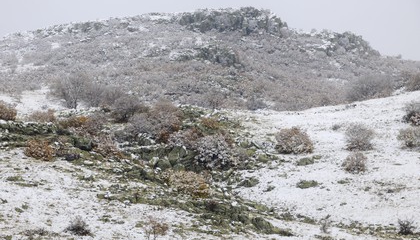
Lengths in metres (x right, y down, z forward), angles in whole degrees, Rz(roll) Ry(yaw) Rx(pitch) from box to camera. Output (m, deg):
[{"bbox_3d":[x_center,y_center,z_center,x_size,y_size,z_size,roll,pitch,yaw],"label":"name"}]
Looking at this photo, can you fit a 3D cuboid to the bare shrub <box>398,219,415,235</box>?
[{"bbox_3d":[7.779,4.216,64.655,0.613,0.613,0.552,0,-2,0],"label":"bare shrub"}]

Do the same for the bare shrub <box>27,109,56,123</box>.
[{"bbox_3d":[-12.381,-0.331,120.000,2.138,1.008,1.882,0,-1,0],"label":"bare shrub"}]

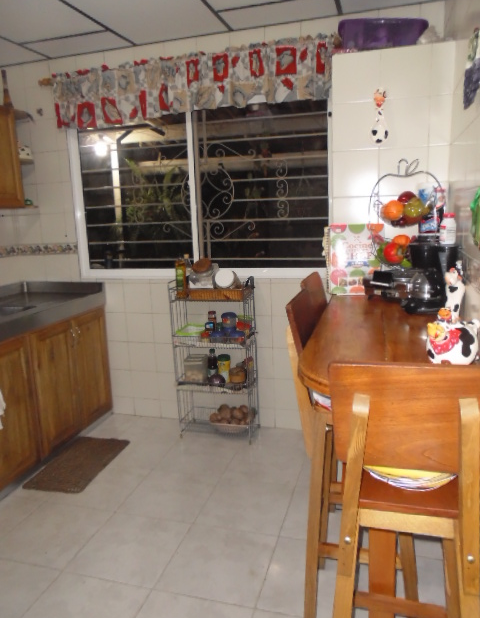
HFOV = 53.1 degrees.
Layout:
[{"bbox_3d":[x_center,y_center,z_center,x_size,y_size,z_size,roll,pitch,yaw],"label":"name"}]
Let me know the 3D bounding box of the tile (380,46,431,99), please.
[{"bbox_3d":[0.700,-0.999,2.035,0.203,0.203,0.010,1,11,16],"label":"tile"}]

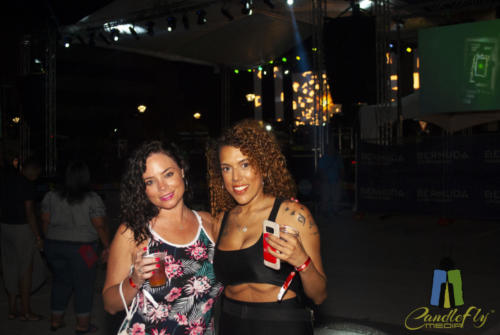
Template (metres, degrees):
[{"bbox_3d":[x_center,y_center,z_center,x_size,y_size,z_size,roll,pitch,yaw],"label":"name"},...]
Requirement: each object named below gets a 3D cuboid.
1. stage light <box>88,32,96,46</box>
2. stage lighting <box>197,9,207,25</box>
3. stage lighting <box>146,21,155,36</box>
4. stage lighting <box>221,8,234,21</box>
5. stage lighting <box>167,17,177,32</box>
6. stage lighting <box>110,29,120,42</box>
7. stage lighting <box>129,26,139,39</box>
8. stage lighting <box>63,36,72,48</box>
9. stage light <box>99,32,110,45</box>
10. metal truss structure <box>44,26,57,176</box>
[{"bbox_3d":[-6.252,-5.069,26.500,0.330,0.550,0.360,0,1,9],"label":"stage light"},{"bbox_3d":[-1.385,-4.313,19.071,0.300,0.380,0.380,0,27,2],"label":"stage lighting"},{"bbox_3d":[-3.062,-4.278,20.544,0.280,0.420,0.320,0,34,-8],"label":"stage lighting"},{"bbox_3d":[-0.620,-4.216,18.398,0.420,0.280,0.270,42,-17,-22],"label":"stage lighting"},{"bbox_3d":[-2.341,-4.265,19.911,0.300,0.380,0.380,0,27,-1],"label":"stage lighting"},{"bbox_3d":[-4.371,-4.290,21.695,0.300,0.380,0.380,0,27,-6],"label":"stage lighting"},{"bbox_3d":[-3.680,-4.264,21.088,0.280,0.420,0.270,-47,25,-23],"label":"stage lighting"},{"bbox_3d":[-6.424,-4.400,23.500,0.300,0.380,0.380,0,27,-10],"label":"stage lighting"},{"bbox_3d":[-4.947,-4.376,22.700,0.220,0.230,0.470,1,-25,32],"label":"stage light"},{"bbox_3d":[-7.172,-2.157,24.000,0.380,5.850,0.380,2,2,43],"label":"metal truss structure"}]

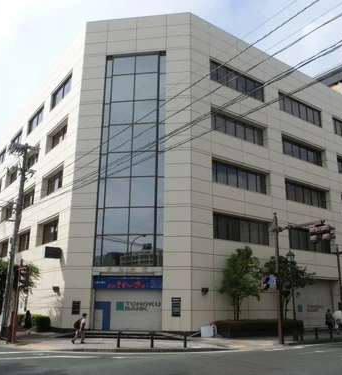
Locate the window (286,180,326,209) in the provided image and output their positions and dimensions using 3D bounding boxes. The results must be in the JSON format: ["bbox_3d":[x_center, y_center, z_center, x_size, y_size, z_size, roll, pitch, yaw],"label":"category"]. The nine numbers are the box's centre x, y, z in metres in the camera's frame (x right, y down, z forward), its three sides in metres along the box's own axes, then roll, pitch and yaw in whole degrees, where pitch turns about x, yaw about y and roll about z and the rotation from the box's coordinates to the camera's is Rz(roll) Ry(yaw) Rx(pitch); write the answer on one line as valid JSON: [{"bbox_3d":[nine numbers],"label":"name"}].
[{"bbox_3d":[13.200,0.795,39.126,6.500,1.900,0.300,12,-20,-35],"label":"window"}]

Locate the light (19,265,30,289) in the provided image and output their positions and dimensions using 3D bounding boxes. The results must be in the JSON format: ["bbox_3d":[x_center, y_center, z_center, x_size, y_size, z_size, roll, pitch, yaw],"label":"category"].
[{"bbox_3d":[-8.477,5.167,23.399,0.450,1.180,0.420,12,-20,-35],"label":"light"}]

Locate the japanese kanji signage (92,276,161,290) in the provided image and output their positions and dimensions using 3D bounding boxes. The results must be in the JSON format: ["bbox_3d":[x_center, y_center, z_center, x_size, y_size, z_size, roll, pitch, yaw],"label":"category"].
[{"bbox_3d":[-2.841,6.323,26.721,4.640,0.882,0.100,-2,-16,9],"label":"japanese kanji signage"}]

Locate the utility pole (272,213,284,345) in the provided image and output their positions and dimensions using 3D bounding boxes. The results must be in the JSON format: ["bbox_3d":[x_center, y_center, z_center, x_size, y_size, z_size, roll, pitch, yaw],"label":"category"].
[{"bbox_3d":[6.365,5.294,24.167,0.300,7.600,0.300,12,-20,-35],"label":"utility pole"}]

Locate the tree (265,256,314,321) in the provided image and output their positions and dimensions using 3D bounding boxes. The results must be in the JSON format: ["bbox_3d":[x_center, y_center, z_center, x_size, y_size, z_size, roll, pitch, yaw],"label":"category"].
[{"bbox_3d":[8.237,7.478,28.719,3.100,5.044,2.800,12,-20,-34],"label":"tree"}]

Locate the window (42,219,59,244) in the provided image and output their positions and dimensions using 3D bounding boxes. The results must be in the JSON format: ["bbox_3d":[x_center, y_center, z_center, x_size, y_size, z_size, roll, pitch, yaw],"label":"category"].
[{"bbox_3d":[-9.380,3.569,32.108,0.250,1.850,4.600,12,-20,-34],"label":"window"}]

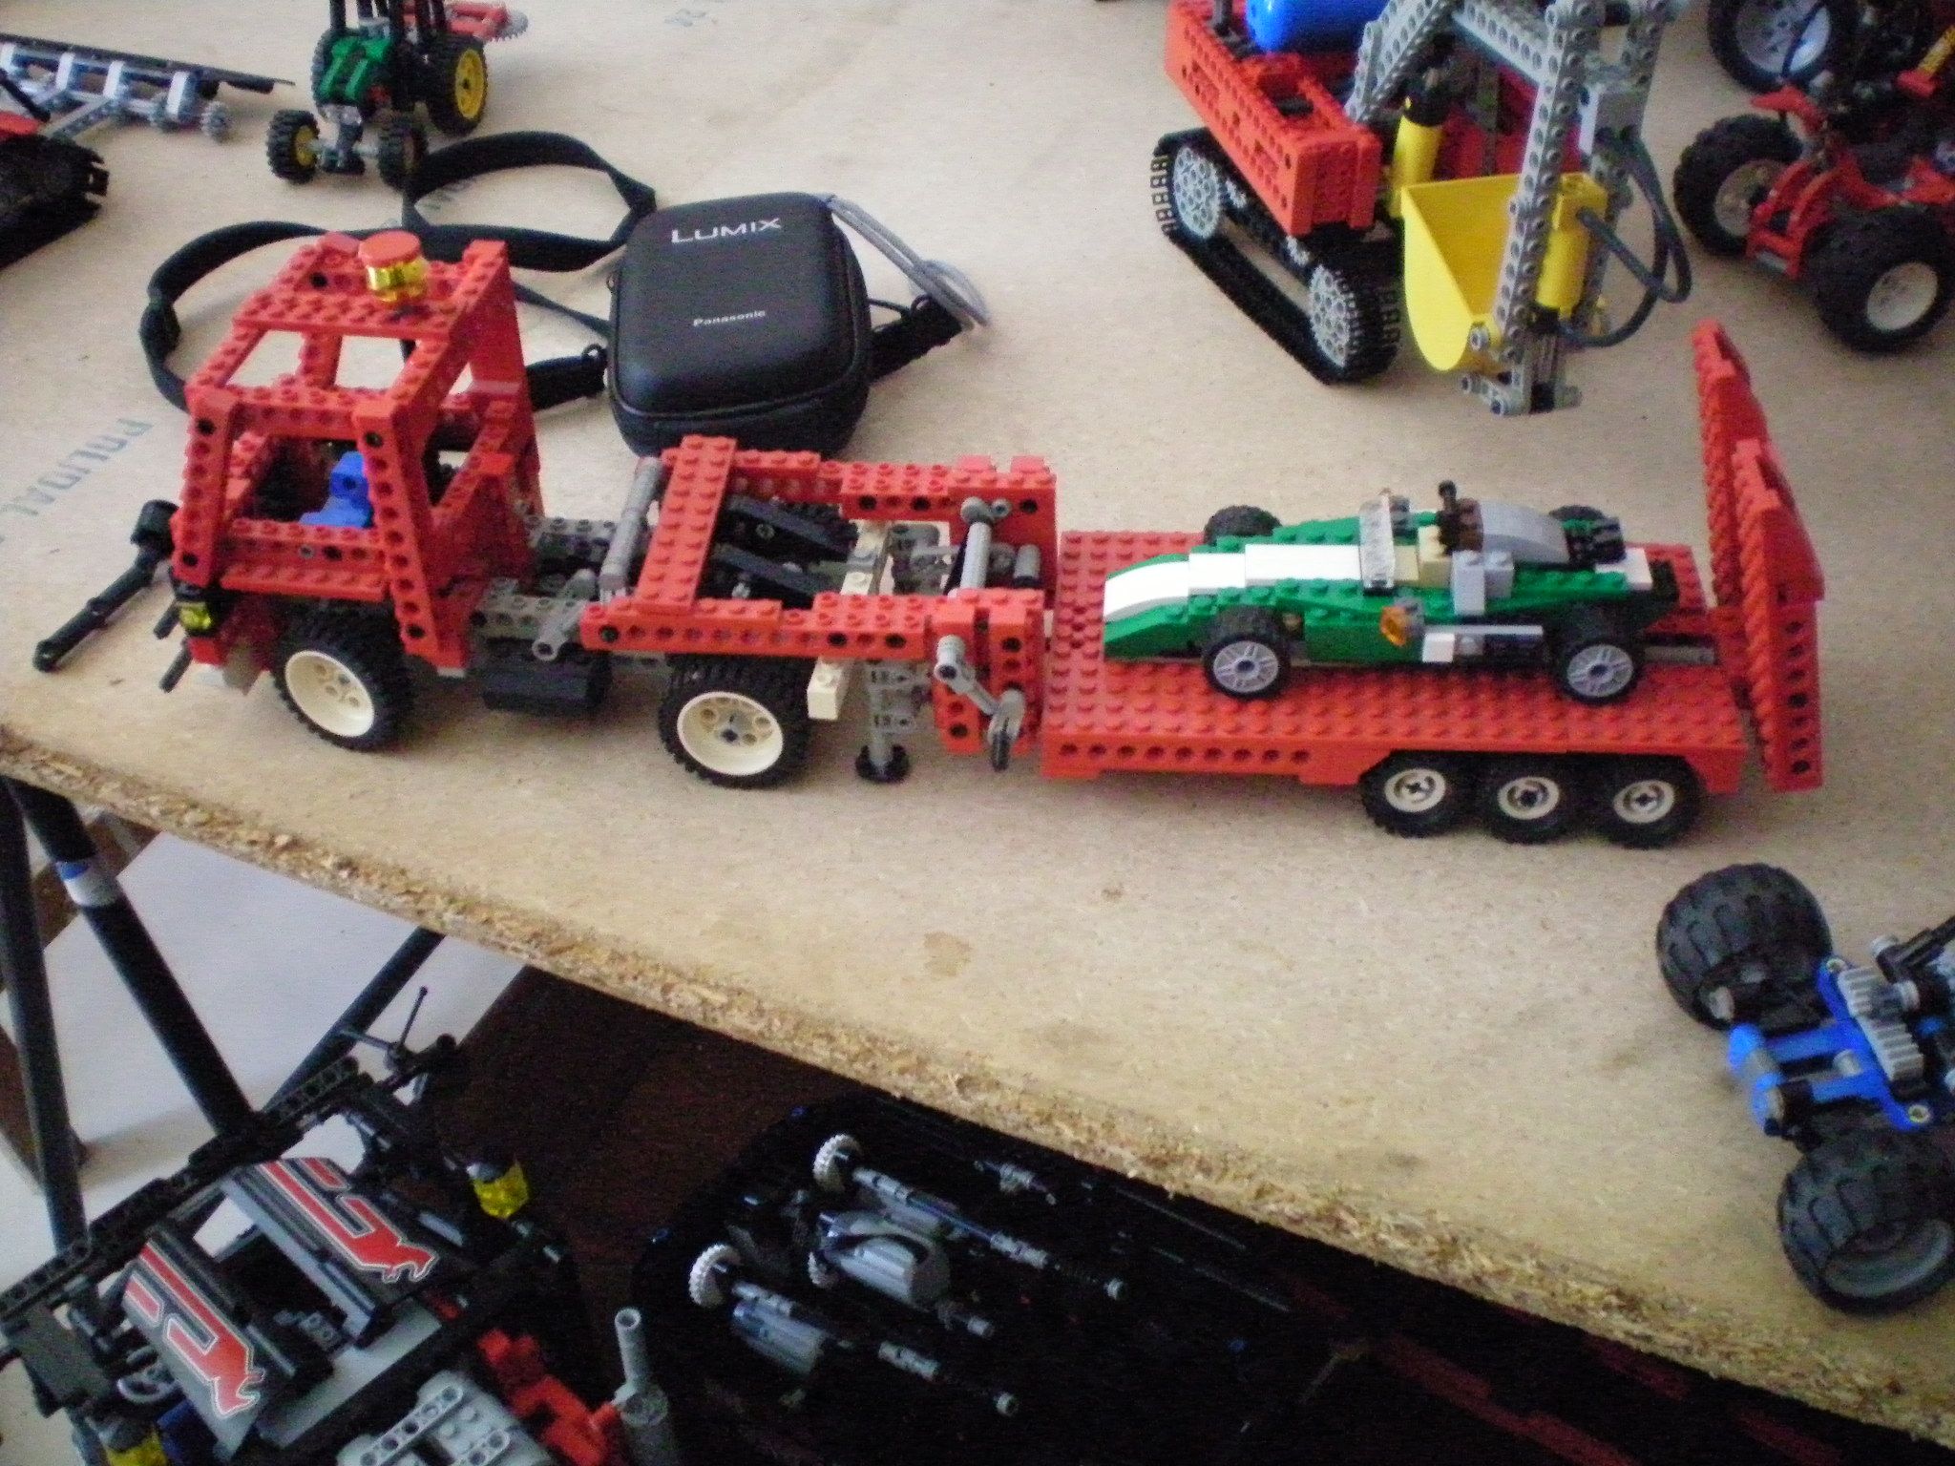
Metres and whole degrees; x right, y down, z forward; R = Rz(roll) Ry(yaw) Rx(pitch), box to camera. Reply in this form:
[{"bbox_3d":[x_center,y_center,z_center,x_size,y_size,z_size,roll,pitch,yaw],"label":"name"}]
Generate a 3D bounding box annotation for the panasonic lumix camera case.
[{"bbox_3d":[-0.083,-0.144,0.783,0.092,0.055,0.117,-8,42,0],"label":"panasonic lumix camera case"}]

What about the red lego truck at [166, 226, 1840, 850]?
[{"bbox_3d":[0.000,-0.063,0.620,0.476,0.144,0.103,3,41,7],"label":"red lego truck"}]

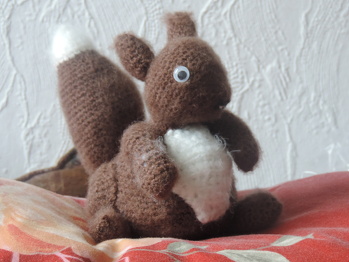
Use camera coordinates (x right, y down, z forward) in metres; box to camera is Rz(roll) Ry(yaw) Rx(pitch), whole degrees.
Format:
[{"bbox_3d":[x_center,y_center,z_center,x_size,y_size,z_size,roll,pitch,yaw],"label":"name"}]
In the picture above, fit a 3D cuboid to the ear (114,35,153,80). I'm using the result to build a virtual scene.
[{"bbox_3d":[-0.026,-0.049,1.045,0.021,0.032,0.014,-40,14,-31],"label":"ear"}]

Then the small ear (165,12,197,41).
[{"bbox_3d":[0.004,-0.070,1.065,0.014,0.026,0.021,-16,-16,42],"label":"small ear"}]

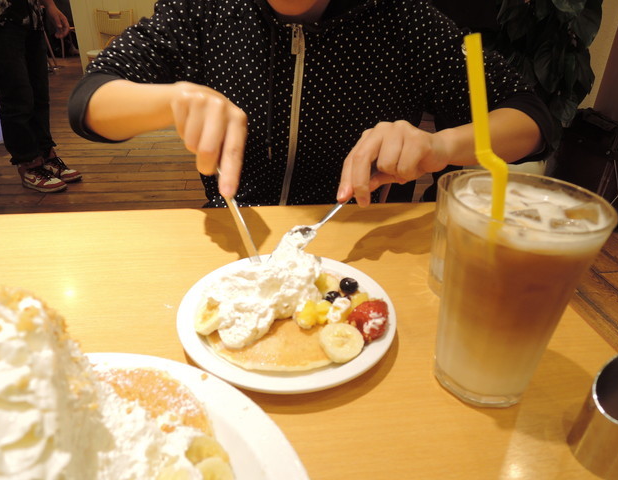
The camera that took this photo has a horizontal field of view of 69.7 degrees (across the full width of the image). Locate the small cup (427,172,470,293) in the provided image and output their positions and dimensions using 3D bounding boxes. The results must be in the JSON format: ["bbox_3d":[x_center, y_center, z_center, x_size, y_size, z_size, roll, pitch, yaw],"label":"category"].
[{"bbox_3d":[0.150,0.001,0.404,0.081,0.105,0.081,2,29,0],"label":"small cup"}]

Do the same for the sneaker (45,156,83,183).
[{"bbox_3d":[-1.449,-0.423,2.568,0.275,0.140,0.105,10,29,13],"label":"sneaker"}]

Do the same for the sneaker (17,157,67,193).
[{"bbox_3d":[-1.457,-0.365,2.462,0.275,0.140,0.105,15,31,21],"label":"sneaker"}]

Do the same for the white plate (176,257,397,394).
[{"bbox_3d":[-0.015,0.060,0.343,0.163,0.021,0.163,2,29,-1],"label":"white plate"}]

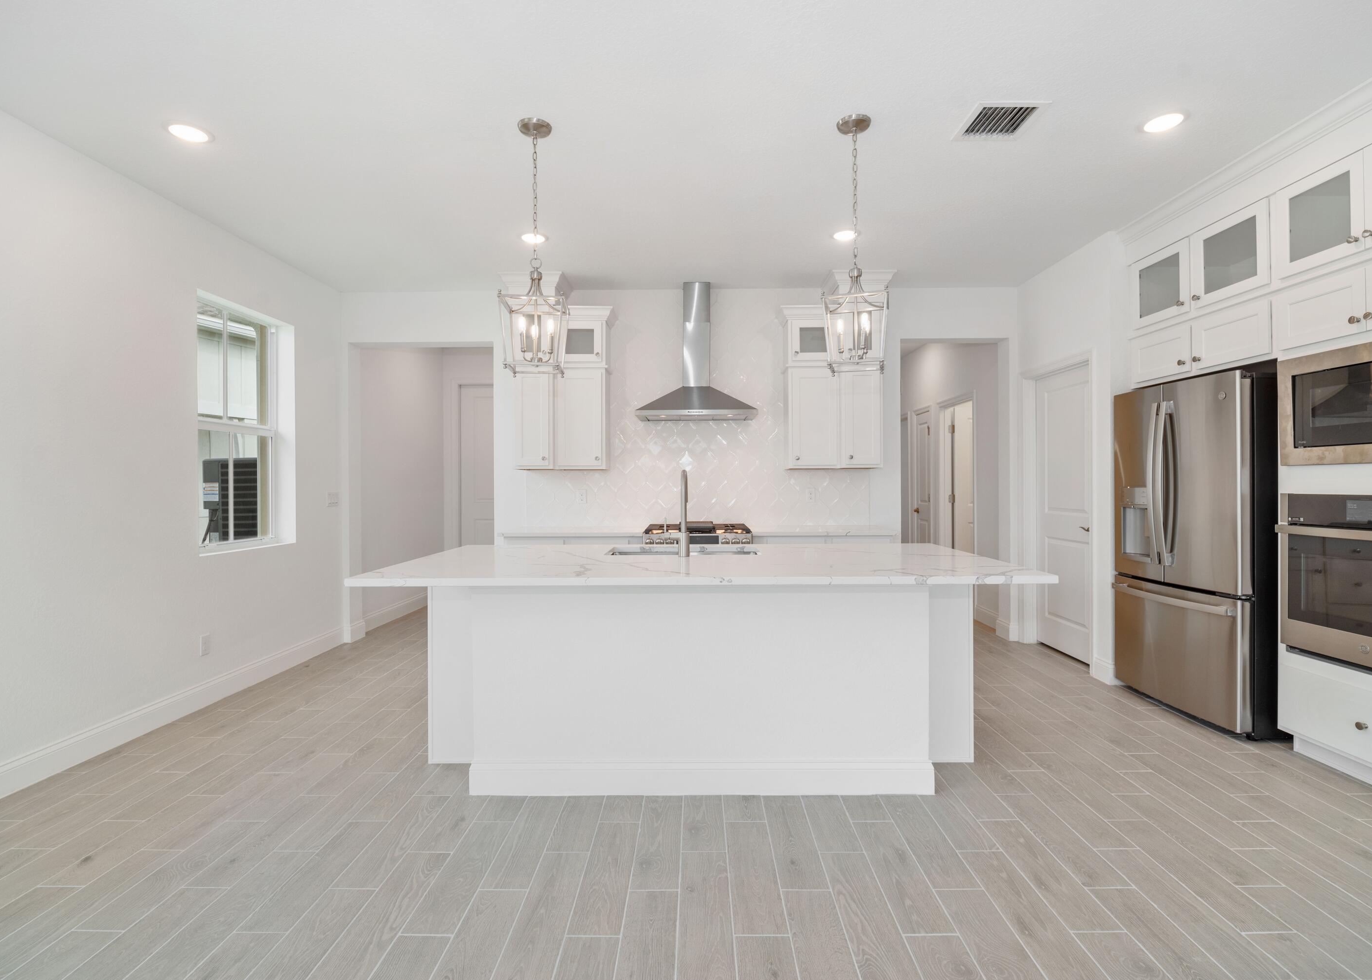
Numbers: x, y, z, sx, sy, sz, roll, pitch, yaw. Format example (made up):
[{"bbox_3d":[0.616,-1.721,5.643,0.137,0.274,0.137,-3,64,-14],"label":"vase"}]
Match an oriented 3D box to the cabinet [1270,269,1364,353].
[{"bbox_3d":[3.088,-0.802,2.746,0.520,0.271,0.413,0,1,1],"label":"cabinet"}]

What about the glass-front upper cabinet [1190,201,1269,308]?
[{"bbox_3d":[3.093,-1.219,3.203,0.520,0.418,0.475,0,1,1],"label":"glass-front upper cabinet"}]

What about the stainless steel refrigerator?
[{"bbox_3d":[2.885,0.313,3.282,0.790,1.770,0.910,0,0,1],"label":"stainless steel refrigerator"}]

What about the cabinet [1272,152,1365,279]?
[{"bbox_3d":[3.086,-1.216,2.747,0.520,0.416,0.408,0,1,1],"label":"cabinet"}]

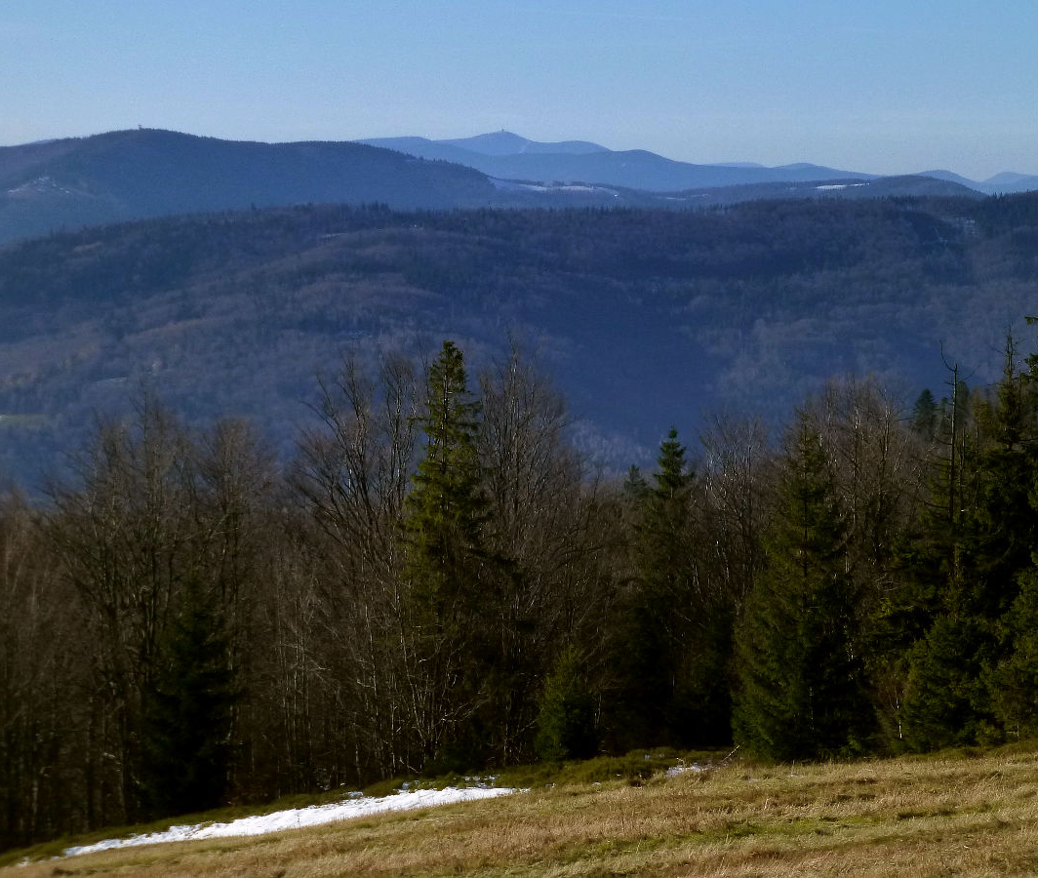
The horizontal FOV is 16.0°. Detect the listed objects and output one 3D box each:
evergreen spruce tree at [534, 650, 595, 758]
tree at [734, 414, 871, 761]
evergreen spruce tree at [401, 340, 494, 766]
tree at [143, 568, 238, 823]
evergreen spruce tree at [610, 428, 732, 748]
[{"bbox_3d":[1.414,8.286,114.864,1.950,3.680,1.950,0,4,0],"label":"evergreen spruce tree"},{"bbox_3d":[8.657,4.593,112.604,4.190,10.730,4.190,0,4,0],"label":"tree"},{"bbox_3d":[-2.223,3.683,117.495,3.120,13.690,3.120,0,4,0],"label":"evergreen spruce tree"},{"bbox_3d":[-10.277,8.040,114.716,2.980,7.710,2.980,0,4,0],"label":"tree"},{"bbox_3d":[5.004,4.957,121.606,4.070,10.680,3.660,0,4,0],"label":"evergreen spruce tree"}]

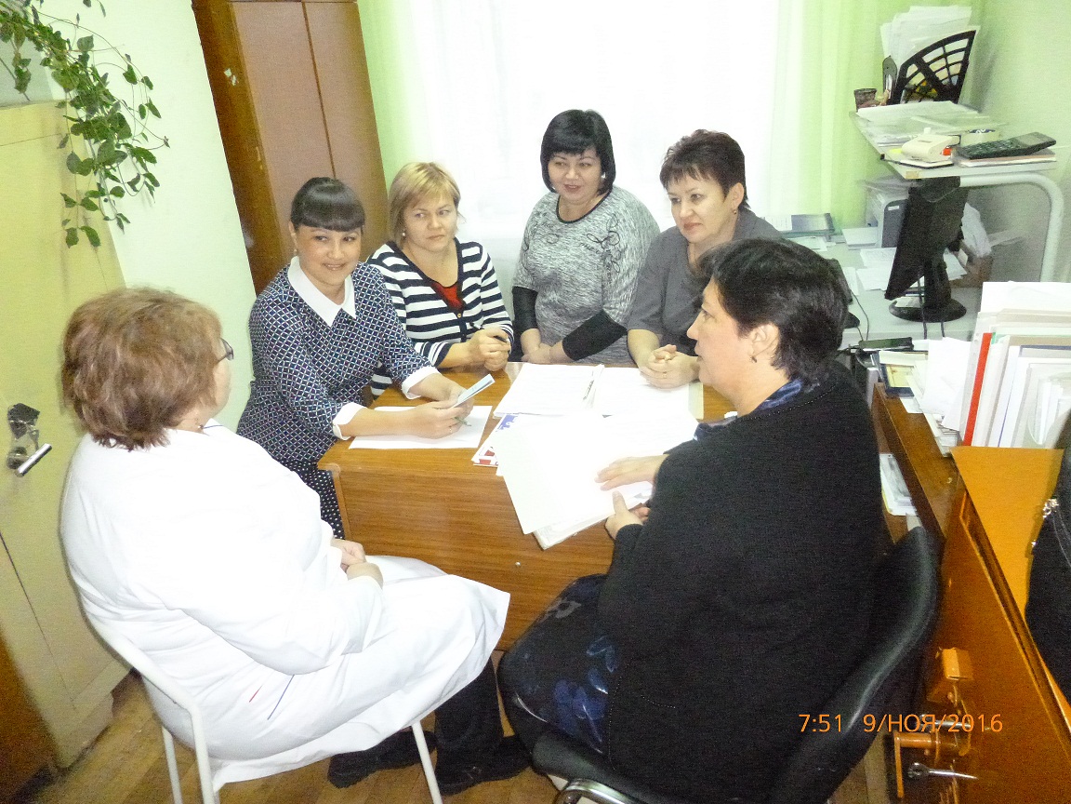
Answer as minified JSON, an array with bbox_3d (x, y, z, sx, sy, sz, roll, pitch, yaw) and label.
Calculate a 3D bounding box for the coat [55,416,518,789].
[{"bbox_3d":[-0.392,0.331,1.385,0.680,0.750,0.520,-7,24,-4],"label":"coat"}]

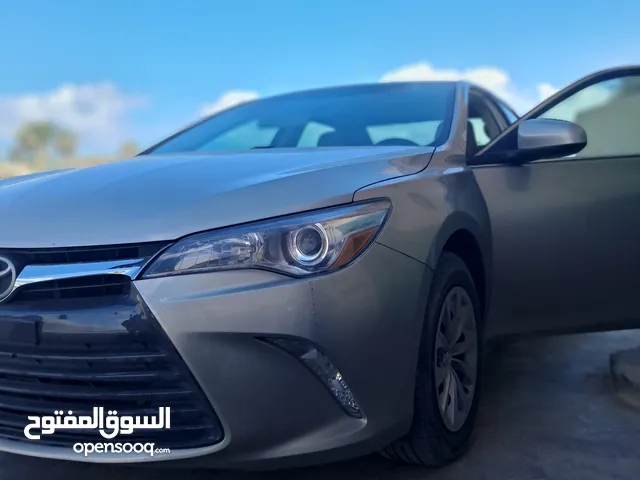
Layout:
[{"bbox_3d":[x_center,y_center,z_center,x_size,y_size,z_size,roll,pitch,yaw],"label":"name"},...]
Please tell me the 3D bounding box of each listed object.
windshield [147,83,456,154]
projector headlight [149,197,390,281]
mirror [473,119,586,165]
[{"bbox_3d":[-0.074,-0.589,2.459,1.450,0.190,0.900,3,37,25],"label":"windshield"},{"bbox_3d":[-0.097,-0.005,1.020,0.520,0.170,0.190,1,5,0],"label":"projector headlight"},{"bbox_3d":[0.805,-0.376,1.895,0.367,0.170,0.184,5,7,42],"label":"mirror"}]

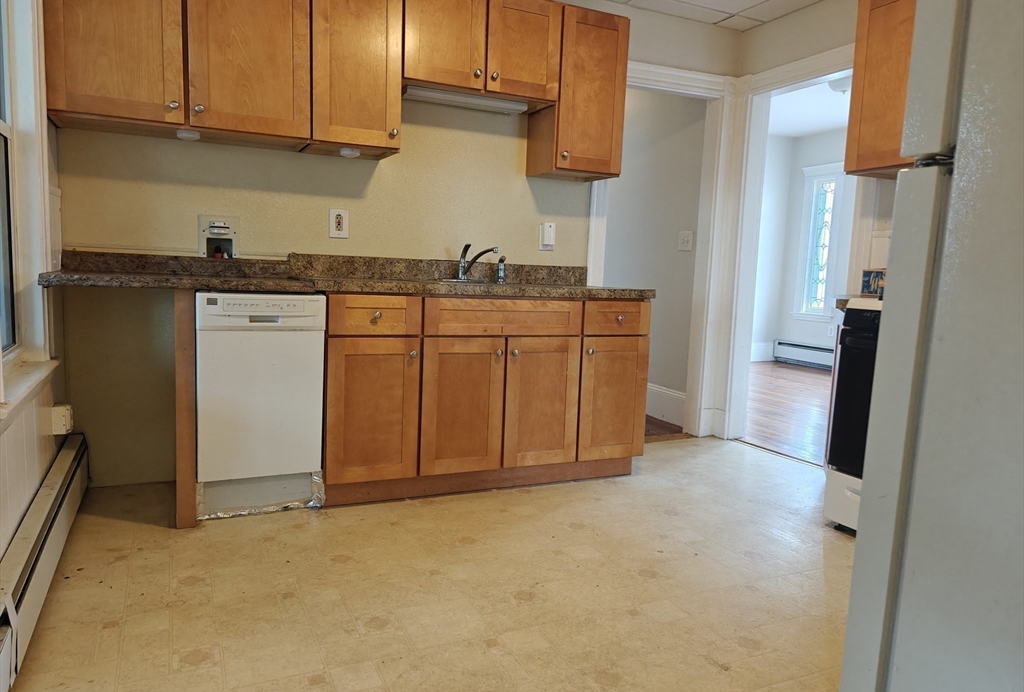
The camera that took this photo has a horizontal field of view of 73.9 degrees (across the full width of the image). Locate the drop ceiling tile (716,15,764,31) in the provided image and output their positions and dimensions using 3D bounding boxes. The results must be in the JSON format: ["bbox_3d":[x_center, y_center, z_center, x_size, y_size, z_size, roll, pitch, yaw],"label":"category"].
[{"bbox_3d":[1.325,-1.879,3.948,0.215,0.018,0.168,-1,8,-25],"label":"drop ceiling tile"}]

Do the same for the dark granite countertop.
[{"bbox_3d":[-0.573,-0.320,3.023,2.480,0.142,0.655,-1,8,-25],"label":"dark granite countertop"}]

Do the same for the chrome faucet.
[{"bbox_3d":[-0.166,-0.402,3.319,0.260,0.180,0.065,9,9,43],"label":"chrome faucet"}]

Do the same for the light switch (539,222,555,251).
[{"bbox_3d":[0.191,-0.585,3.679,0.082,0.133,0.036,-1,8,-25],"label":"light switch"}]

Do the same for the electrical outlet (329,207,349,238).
[{"bbox_3d":[-0.819,-0.578,3.231,0.088,0.130,0.010,-1,8,-25],"label":"electrical outlet"}]

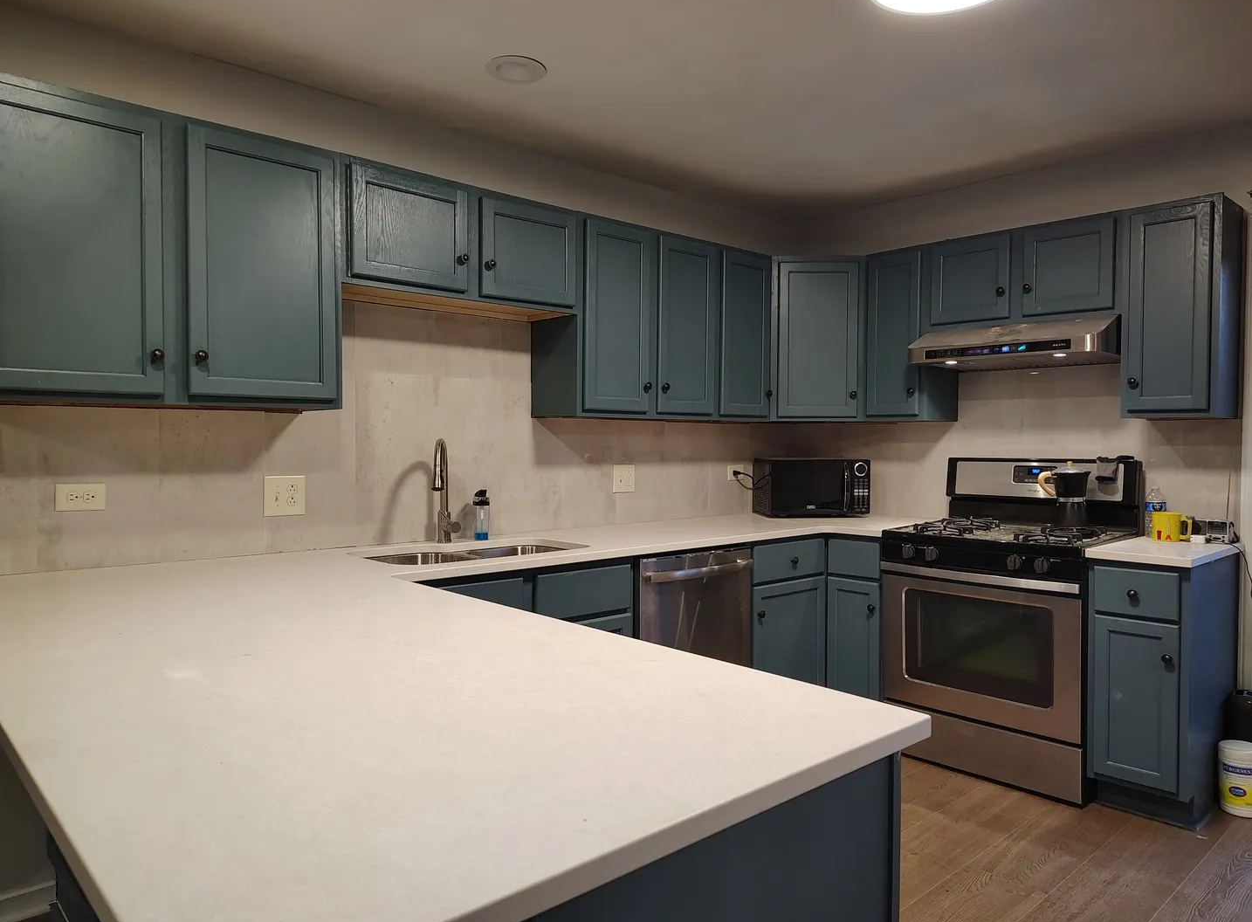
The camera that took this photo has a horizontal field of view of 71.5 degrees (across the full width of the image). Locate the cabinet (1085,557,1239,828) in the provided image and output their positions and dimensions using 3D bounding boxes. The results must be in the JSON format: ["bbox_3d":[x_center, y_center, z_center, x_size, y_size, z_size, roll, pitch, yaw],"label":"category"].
[{"bbox_3d":[1.911,0.770,3.090,0.617,0.869,0.308,-1,2,-43],"label":"cabinet"}]

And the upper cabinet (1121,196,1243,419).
[{"bbox_3d":[2.025,-0.536,3.171,0.306,0.759,0.309,-1,2,-43],"label":"upper cabinet"}]

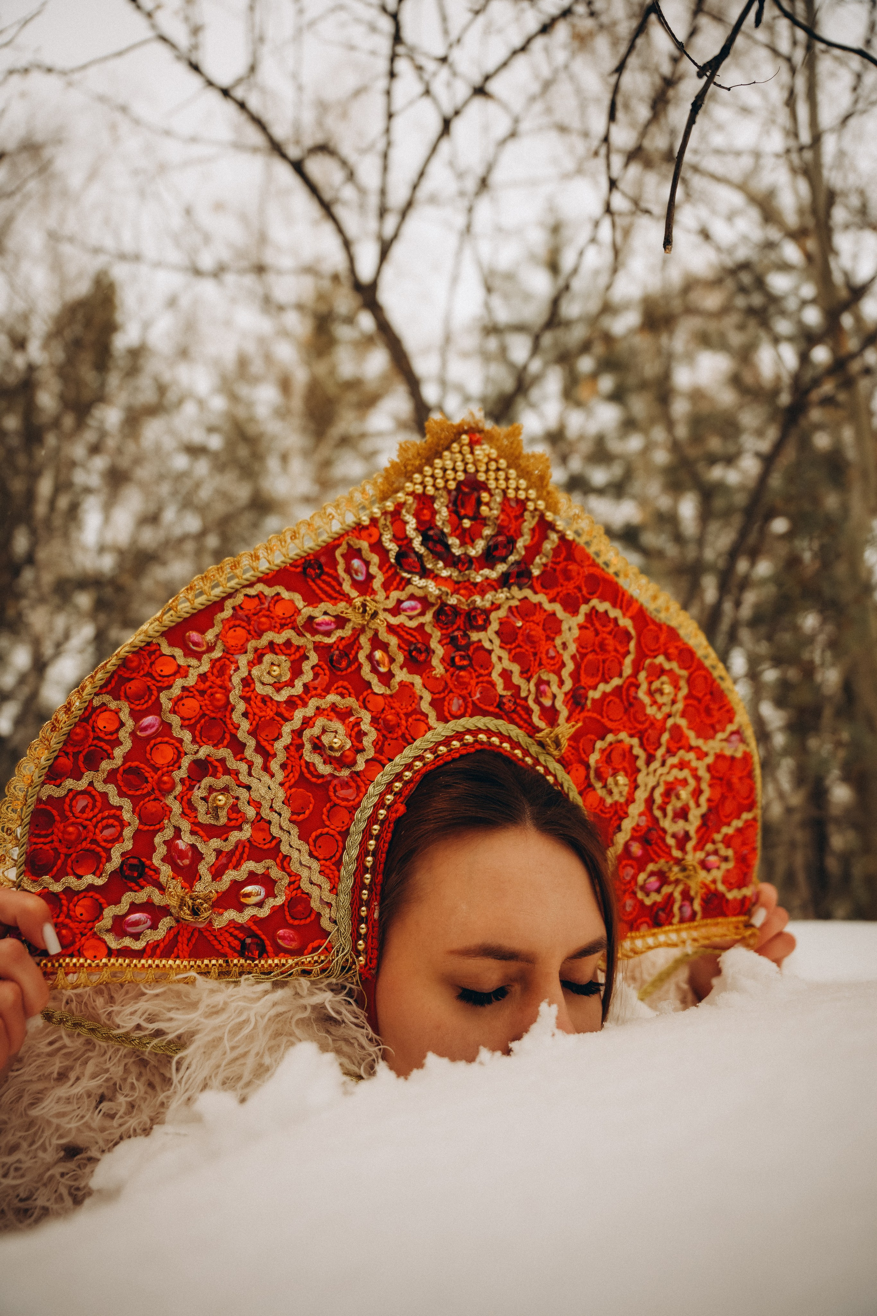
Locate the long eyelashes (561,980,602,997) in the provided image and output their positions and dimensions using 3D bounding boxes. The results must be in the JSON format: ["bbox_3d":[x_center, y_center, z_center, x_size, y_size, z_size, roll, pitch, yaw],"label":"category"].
[{"bbox_3d":[0.081,0.188,0.500,0.027,0.009,0.011,4,1,-28],"label":"long eyelashes"}]

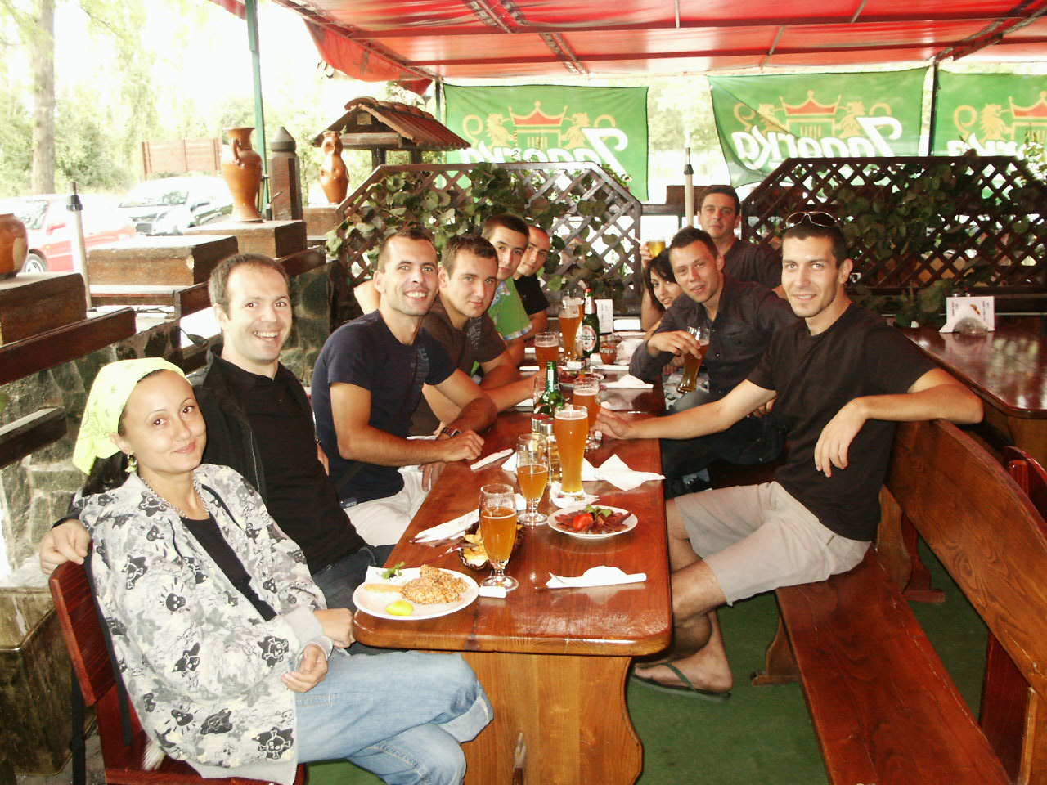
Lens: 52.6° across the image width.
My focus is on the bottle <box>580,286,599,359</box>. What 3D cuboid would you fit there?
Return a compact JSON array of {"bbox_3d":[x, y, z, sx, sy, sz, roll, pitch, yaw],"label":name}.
[{"bbox_3d":[0.266,-0.269,4.148,0.068,0.270,0.068,-1,13,0],"label":"bottle"}]

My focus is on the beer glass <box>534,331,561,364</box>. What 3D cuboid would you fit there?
[{"bbox_3d":[0.084,-0.089,3.705,0.083,0.232,0.083,0,12,6],"label":"beer glass"}]

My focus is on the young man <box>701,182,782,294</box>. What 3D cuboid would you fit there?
[{"bbox_3d":[0.846,-0.221,4.827,0.560,1.390,0.720,10,17,39],"label":"young man"}]

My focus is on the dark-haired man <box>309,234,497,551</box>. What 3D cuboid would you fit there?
[{"bbox_3d":[-0.296,0.244,2.990,0.780,1.350,0.550,8,16,33],"label":"dark-haired man"}]

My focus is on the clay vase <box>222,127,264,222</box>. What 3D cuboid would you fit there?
[{"bbox_3d":[-1.289,-0.990,4.805,0.195,0.420,0.190,0,12,6],"label":"clay vase"}]

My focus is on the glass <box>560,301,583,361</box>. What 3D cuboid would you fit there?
[{"bbox_3d":[0.186,-0.239,4.206,0.083,0.222,0.083,-1,13,0],"label":"glass"}]

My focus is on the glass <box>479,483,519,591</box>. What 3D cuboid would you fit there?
[{"bbox_3d":[-0.050,0.286,2.097,0.077,0.198,0.077,0,12,6],"label":"glass"}]

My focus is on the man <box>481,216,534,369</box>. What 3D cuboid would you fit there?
[{"bbox_3d":[-0.090,0.000,4.053,0.750,1.340,0.520,6,15,27],"label":"man"}]

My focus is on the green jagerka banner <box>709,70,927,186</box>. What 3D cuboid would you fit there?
[{"bbox_3d":[1.889,-1.689,6.800,1.400,0.800,0.080,0,12,8],"label":"green jagerka banner"}]

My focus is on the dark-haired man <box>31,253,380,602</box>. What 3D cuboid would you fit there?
[{"bbox_3d":[-0.526,0.434,2.186,0.850,1.400,0.820,5,14,29],"label":"dark-haired man"}]

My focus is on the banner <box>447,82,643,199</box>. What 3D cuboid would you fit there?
[{"bbox_3d":[0.149,-1.652,7.000,1.360,0.770,0.030,0,13,3],"label":"banner"}]

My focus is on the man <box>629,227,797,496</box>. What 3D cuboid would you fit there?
[{"bbox_3d":[0.685,0.133,3.487,0.750,1.360,0.600,-11,15,-36],"label":"man"}]

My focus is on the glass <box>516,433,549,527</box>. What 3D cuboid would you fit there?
[{"bbox_3d":[0.021,0.197,2.450,0.073,0.193,0.073,-1,13,0],"label":"glass"}]

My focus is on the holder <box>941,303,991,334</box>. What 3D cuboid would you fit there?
[{"bbox_3d":[2.013,-0.334,4.800,0.190,0.140,0.065,4,14,25],"label":"holder"}]

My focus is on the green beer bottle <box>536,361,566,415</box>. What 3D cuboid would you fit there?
[{"bbox_3d":[0.074,0.050,2.932,0.069,0.262,0.069,-1,13,0],"label":"green beer bottle"}]

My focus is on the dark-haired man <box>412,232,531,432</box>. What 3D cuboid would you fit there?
[{"bbox_3d":[-0.177,0.167,3.404,0.780,1.310,0.540,8,16,33],"label":"dark-haired man"}]

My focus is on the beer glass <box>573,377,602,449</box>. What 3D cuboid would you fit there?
[{"bbox_3d":[0.189,0.059,3.097,0.083,0.200,0.083,0,12,6],"label":"beer glass"}]

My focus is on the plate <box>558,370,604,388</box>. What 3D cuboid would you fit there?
[{"bbox_3d":[0.201,-0.063,3.905,0.205,0.040,0.205,-1,13,0],"label":"plate"}]

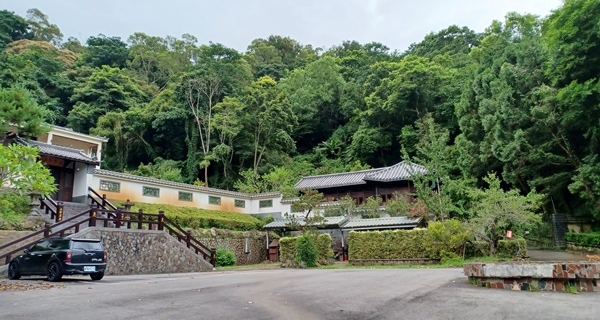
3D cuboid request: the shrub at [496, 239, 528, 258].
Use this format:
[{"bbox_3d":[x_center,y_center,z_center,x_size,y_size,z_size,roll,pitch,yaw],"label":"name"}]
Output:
[{"bbox_3d":[11.922,4.965,24.309,1.650,1.050,1.150,0,-10,0],"label":"shrub"}]

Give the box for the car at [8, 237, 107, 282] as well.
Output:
[{"bbox_3d":[-9.100,3.700,16.300,3.970,1.430,1.720,-6,-11,30],"label":"car"}]

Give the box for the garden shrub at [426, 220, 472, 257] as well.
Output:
[{"bbox_3d":[7.755,4.126,22.628,2.100,2.000,1.700,0,-10,0],"label":"garden shrub"}]

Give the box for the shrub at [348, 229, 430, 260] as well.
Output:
[{"bbox_3d":[4.674,4.390,22.379,4.400,1.500,1.100,-1,-10,5],"label":"shrub"}]

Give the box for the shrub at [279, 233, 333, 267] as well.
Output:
[{"bbox_3d":[0.275,4.531,21.644,2.650,1.600,1.400,1,-10,-5],"label":"shrub"}]

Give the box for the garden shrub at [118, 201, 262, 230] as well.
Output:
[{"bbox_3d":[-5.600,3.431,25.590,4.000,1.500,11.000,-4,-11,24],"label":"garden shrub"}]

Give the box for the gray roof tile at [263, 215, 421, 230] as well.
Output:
[{"bbox_3d":[2.580,3.885,26.933,9.600,0.850,2.300,-2,-10,14],"label":"gray roof tile"}]

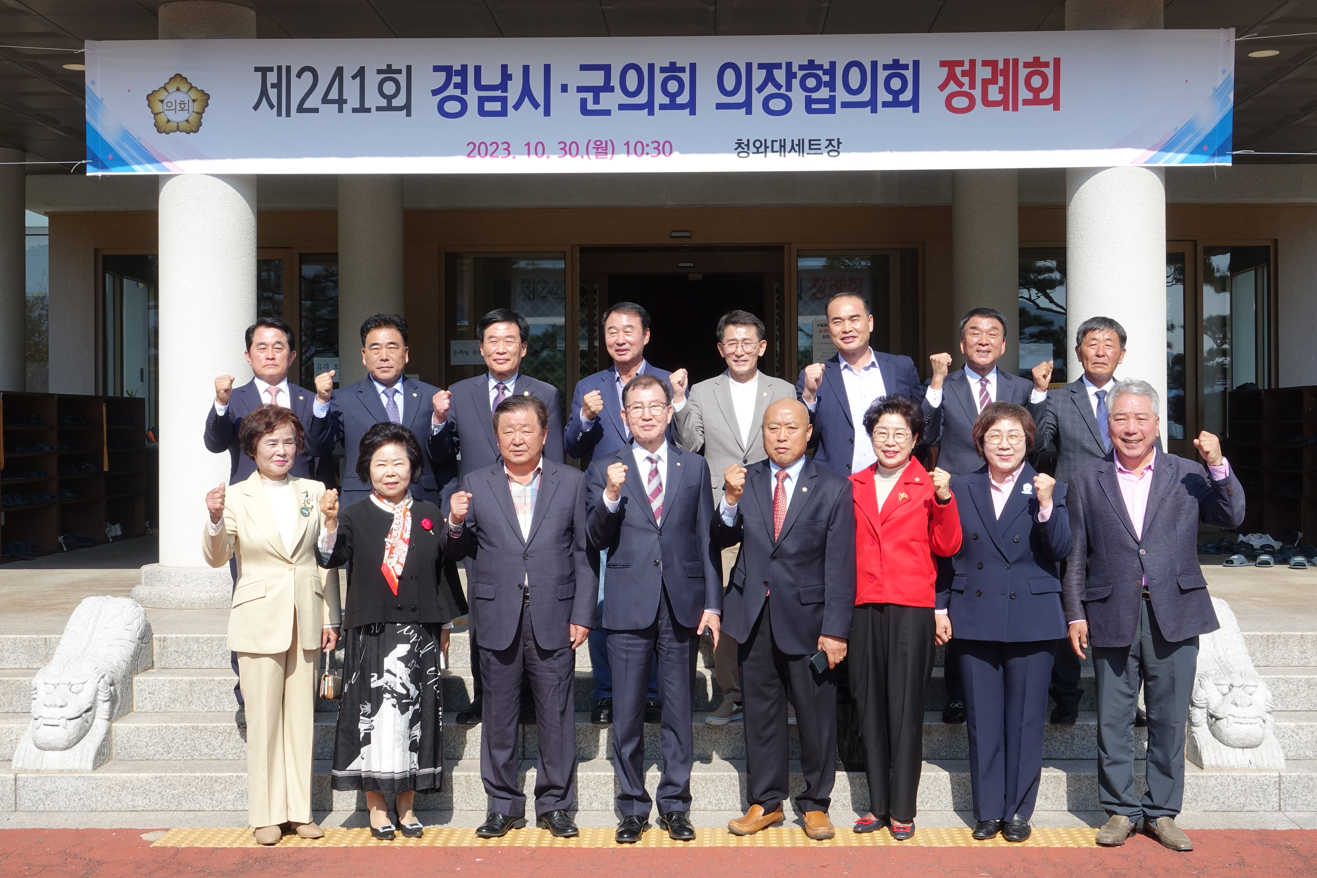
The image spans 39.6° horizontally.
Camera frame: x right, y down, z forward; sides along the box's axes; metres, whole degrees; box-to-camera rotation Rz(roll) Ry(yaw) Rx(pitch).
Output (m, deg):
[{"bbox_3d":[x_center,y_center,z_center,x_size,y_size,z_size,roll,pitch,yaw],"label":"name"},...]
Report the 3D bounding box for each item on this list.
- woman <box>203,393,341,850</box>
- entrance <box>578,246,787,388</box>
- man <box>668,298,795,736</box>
[{"bbox_3d":[-1.419,0.684,6.696,0.505,1.616,0.400,0,0,-11],"label":"woman"},{"bbox_3d":[0.213,-0.381,16.100,1.830,2.646,0.300,0,0,1],"label":"entrance"},{"bbox_3d":[0.316,0.314,7.640,0.524,1.717,0.410,0,0,3],"label":"man"}]

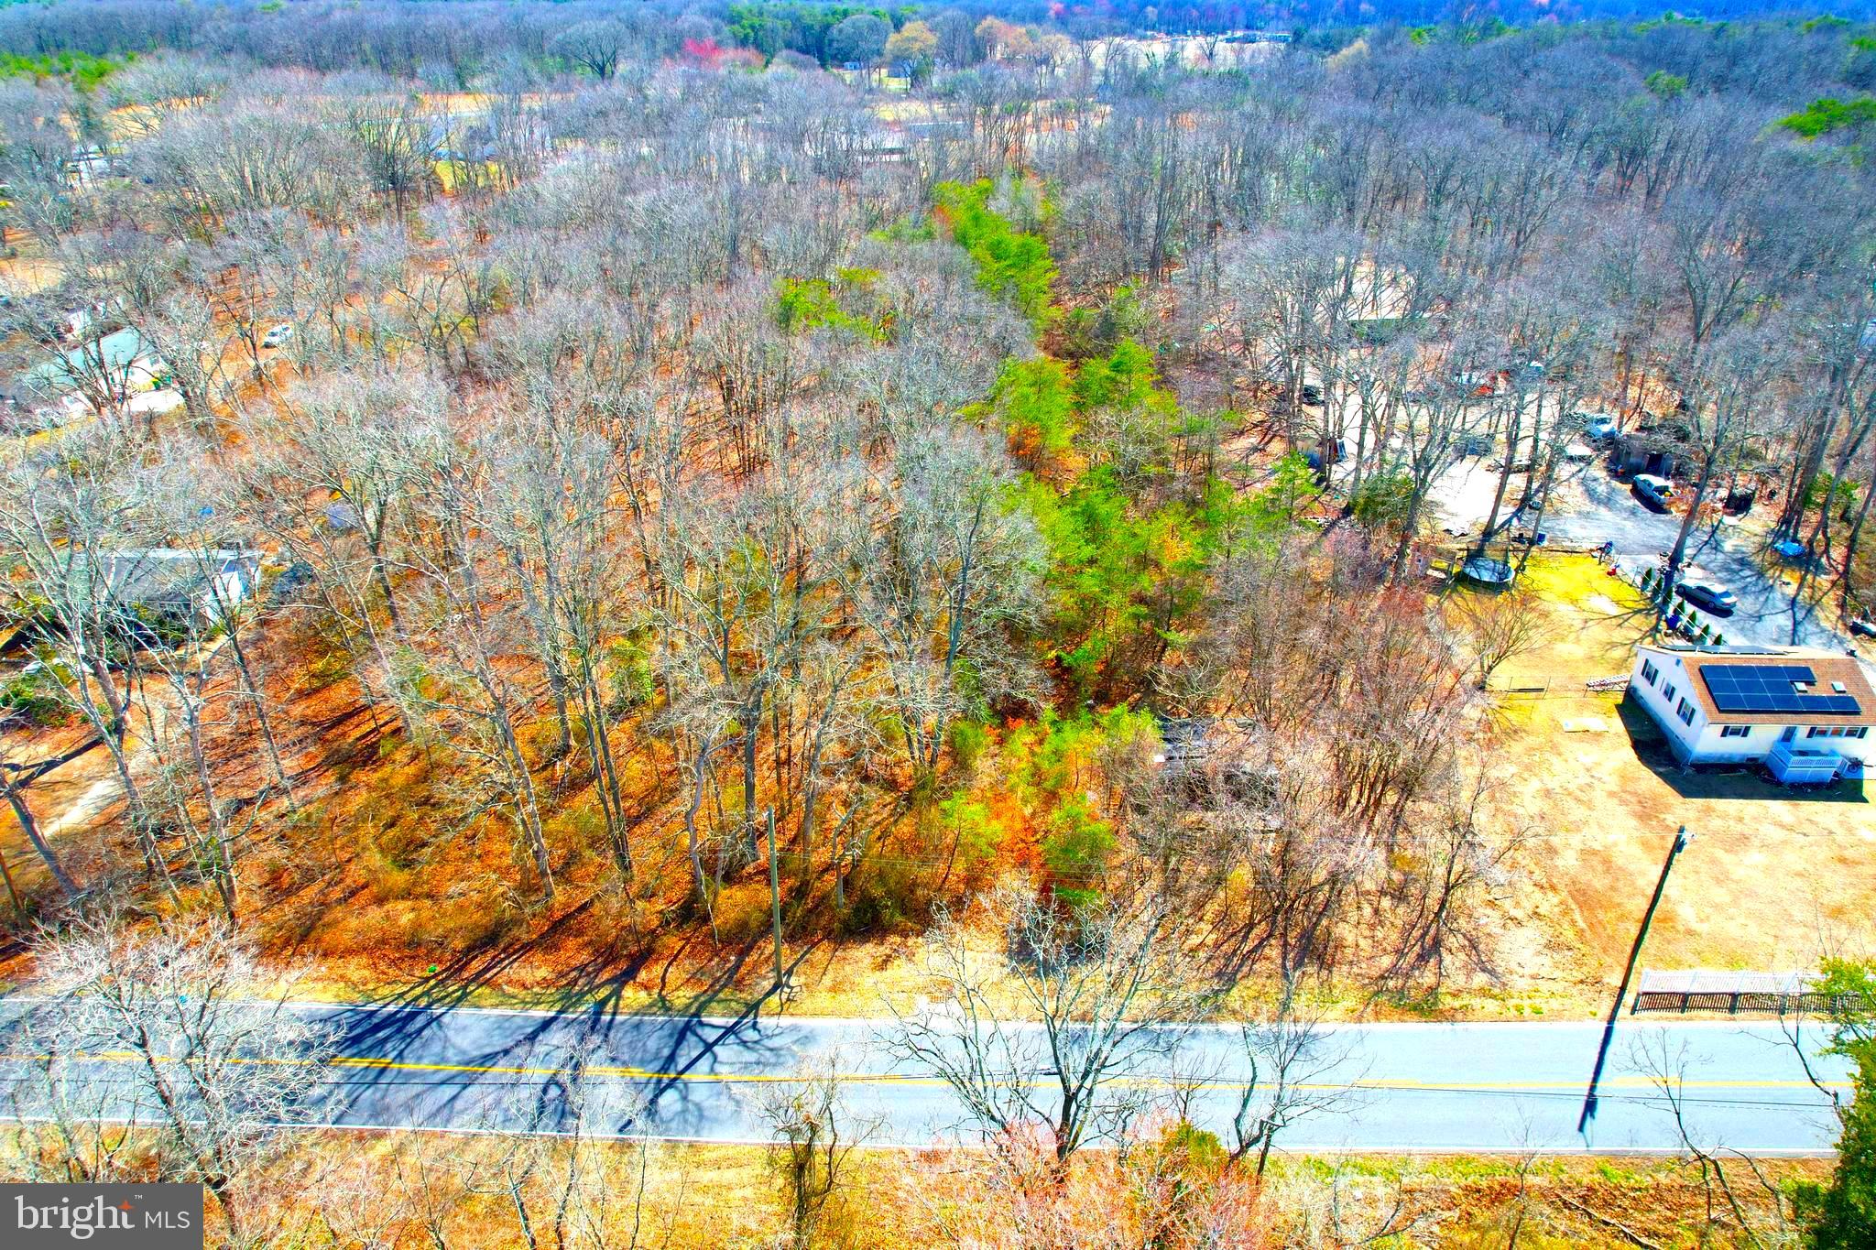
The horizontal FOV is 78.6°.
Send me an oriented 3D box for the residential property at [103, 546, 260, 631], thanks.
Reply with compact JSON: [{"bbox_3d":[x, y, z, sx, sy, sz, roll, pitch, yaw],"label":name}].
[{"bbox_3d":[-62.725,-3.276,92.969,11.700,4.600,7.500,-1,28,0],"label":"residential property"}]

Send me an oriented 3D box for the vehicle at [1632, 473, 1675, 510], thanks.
[{"bbox_3d":[68.992,-12.880,110.123,1.880,1.700,5.100,0,28,3],"label":"vehicle"}]

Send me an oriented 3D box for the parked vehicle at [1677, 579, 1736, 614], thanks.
[{"bbox_3d":[61.350,-2.462,91.427,1.770,1.430,4.600,-9,30,-15],"label":"parked vehicle"}]

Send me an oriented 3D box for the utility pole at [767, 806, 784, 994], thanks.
[{"bbox_3d":[-7.650,13.002,54.153,0.300,11.060,0.300,0,28,-1],"label":"utility pole"}]

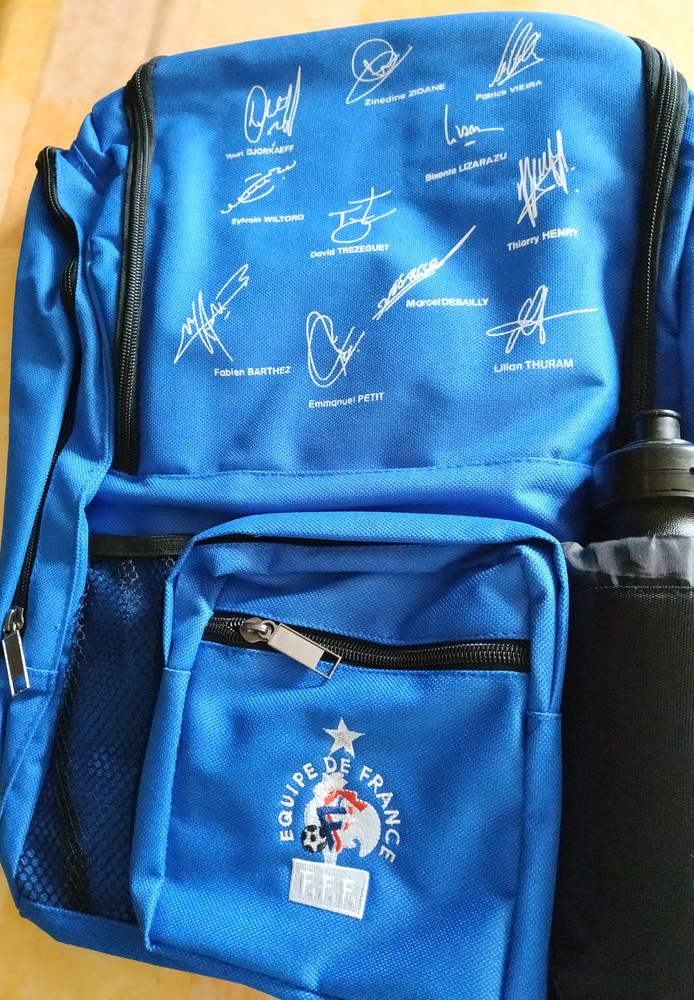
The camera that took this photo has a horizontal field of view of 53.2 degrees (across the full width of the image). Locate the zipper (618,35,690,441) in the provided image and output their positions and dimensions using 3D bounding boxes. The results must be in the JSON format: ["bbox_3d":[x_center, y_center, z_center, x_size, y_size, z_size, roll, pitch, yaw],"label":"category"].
[{"bbox_3d":[0.141,-0.117,0.322,0.025,0.030,0.205,9,78,-10],"label":"zipper"}]

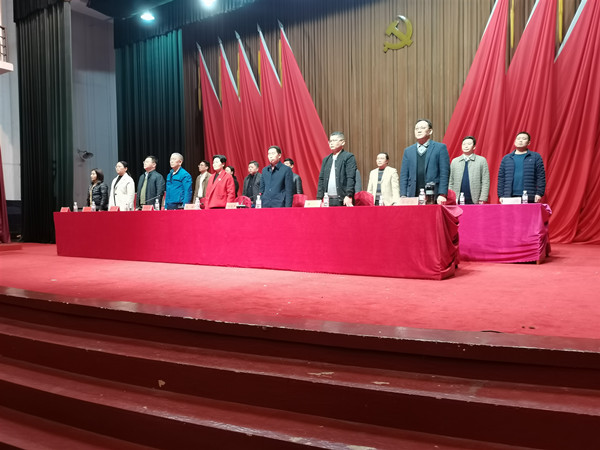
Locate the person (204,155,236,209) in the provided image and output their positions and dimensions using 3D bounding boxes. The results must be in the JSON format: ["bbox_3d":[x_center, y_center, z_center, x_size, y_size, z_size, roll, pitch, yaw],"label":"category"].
[{"bbox_3d":[-1.258,-0.300,7.692,0.460,1.600,0.300,0,2,31],"label":"person"}]

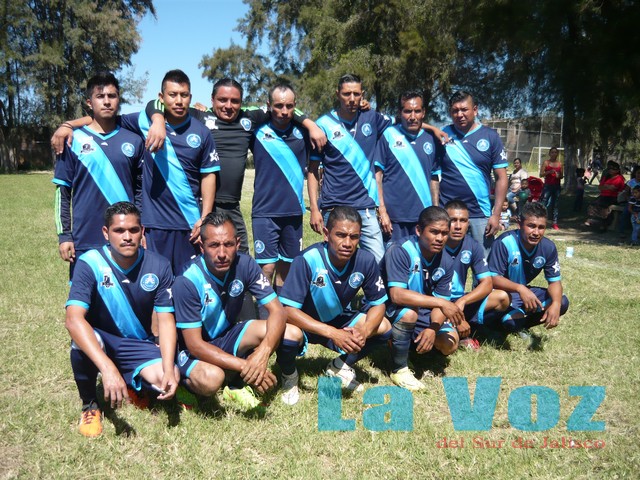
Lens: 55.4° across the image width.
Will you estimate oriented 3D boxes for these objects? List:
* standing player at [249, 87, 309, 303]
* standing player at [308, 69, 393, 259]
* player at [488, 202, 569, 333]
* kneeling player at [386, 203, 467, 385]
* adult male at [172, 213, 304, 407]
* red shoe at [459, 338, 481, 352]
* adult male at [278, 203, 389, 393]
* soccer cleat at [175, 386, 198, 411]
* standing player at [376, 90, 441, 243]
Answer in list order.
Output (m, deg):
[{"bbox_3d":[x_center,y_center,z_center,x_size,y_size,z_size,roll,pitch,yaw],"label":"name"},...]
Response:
[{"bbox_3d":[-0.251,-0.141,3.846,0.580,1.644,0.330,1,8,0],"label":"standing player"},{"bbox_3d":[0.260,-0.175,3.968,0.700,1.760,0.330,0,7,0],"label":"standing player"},{"bbox_3d":[1.292,0.238,3.822,0.530,0.962,0.680,3,8,10],"label":"player"},{"bbox_3d":[0.565,0.281,3.490,0.490,0.970,0.670,-2,7,-18],"label":"kneeling player"},{"bbox_3d":[-0.407,0.332,2.901,0.620,0.953,0.740,-1,8,-13],"label":"adult male"},{"bbox_3d":[0.916,0.660,3.860,0.100,0.100,0.270,-5,10,-36],"label":"red shoe"},{"bbox_3d":[0.066,0.314,2.998,0.560,0.981,0.720,1,8,-5],"label":"adult male"},{"bbox_3d":[-0.648,0.726,3.025,0.110,0.130,0.270,-4,9,-33],"label":"soccer cleat"},{"bbox_3d":[0.610,-0.161,4.181,0.490,1.680,0.290,0,7,2],"label":"standing player"}]

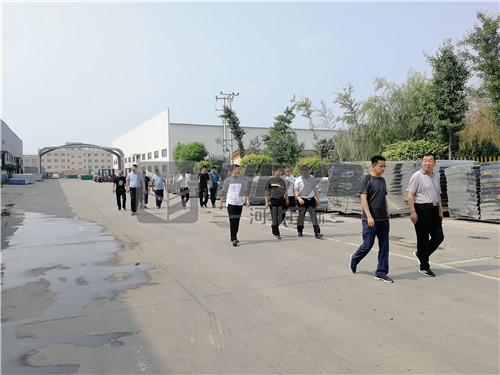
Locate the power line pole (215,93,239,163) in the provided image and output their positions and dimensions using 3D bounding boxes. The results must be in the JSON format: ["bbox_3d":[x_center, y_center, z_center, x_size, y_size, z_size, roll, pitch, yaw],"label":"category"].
[{"bbox_3d":[-2.410,-4.676,39.859,2.500,10.000,1.600,0,2,-11],"label":"power line pole"}]

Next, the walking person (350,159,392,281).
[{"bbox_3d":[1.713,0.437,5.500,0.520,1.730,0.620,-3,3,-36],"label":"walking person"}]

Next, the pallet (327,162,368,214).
[{"bbox_3d":[3.550,-0.001,13.750,1.150,1.800,1.400,-2,3,-26],"label":"pallet"}]

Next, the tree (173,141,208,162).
[{"bbox_3d":[-5.797,-2.120,37.930,3.500,5.000,3.400,0,2,0],"label":"tree"}]

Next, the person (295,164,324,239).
[{"bbox_3d":[1.365,0.320,9.100,0.580,1.700,0.450,-1,2,-19],"label":"person"}]

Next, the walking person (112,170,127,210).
[{"bbox_3d":[-5.688,0.121,16.976,0.580,1.700,0.420,0,2,-14],"label":"walking person"}]

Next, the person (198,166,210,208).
[{"bbox_3d":[-1.925,-0.021,16.500,0.510,1.740,0.400,-1,2,-19],"label":"person"}]

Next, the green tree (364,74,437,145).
[{"bbox_3d":[8.840,-3.055,22.855,4.500,7.100,4.300,-1,2,0],"label":"green tree"}]

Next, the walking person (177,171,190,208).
[{"bbox_3d":[-2.882,0.095,16.900,0.530,1.660,0.420,-1,2,-16],"label":"walking person"}]

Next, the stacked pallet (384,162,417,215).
[{"bbox_3d":[5.690,0.039,14.572,1.200,2.000,1.200,-2,2,-43],"label":"stacked pallet"}]

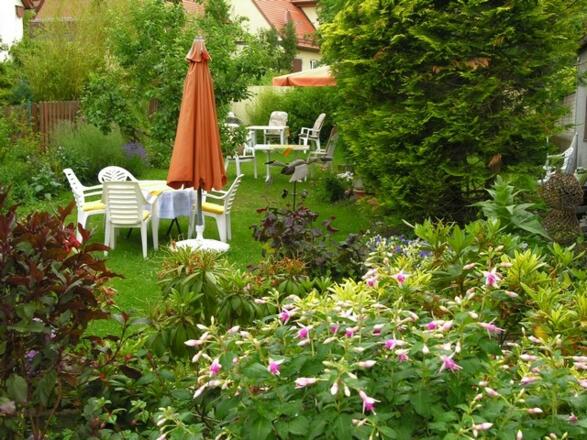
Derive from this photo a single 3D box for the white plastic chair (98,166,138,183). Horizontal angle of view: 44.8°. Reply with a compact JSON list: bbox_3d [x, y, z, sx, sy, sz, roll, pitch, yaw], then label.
[{"bbox_3d":[-2.250,-0.250,9.432,0.570,0.875,0.580,-7,13,-34],"label":"white plastic chair"}]

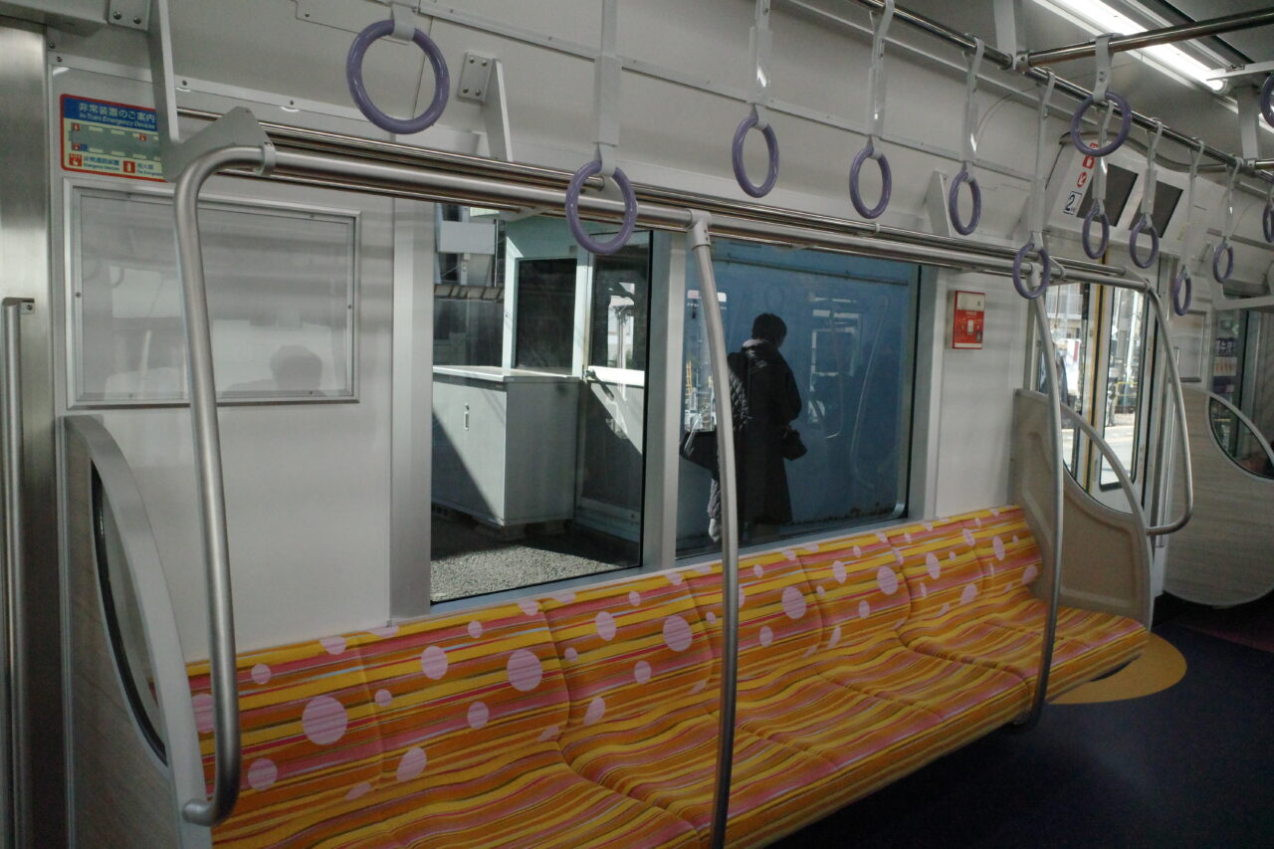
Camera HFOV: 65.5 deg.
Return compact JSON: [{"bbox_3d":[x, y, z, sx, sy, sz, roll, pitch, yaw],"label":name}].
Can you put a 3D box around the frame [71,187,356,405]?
[{"bbox_3d":[-0.718,-0.215,1.745,0.510,0.366,0.020,-3,7,-43],"label":"frame"}]

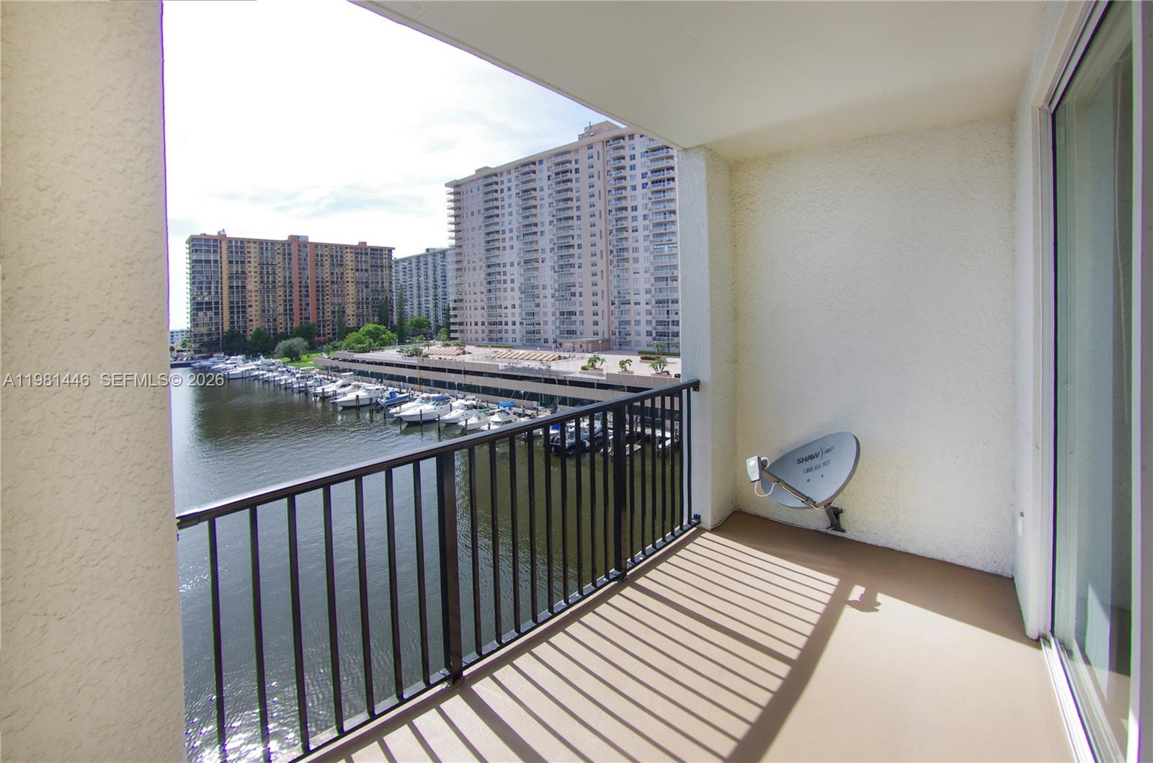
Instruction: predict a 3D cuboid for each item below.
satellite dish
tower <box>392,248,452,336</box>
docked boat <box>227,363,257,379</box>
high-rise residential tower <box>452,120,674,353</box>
[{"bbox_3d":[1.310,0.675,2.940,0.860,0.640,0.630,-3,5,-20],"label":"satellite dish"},{"bbox_3d":[-97.000,-64.000,354.000,112.000,64.000,21.000,2,6,39],"label":"tower"},{"bbox_3d":[-104.500,-3.000,150.500,3.200,4.300,9.500,2,5,38],"label":"docked boat"},{"bbox_3d":[8.500,-41.000,140.000,114.000,64.000,21.000,2,6,39],"label":"high-rise residential tower"}]

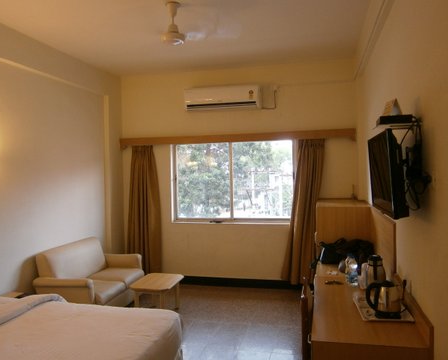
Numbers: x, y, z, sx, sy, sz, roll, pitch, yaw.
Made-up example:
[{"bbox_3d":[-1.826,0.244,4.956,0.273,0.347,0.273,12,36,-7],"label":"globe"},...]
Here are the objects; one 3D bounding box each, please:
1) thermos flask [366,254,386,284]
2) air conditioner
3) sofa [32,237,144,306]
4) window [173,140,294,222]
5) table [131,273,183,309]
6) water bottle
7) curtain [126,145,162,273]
[{"bbox_3d":[1.005,0.609,2.362,0.120,0.237,0.125,0,2,25],"label":"thermos flask"},{"bbox_3d":[-0.008,-1.082,4.782,0.995,0.263,0.200,-1,2,15],"label":"air conditioner"},{"bbox_3d":[-1.410,1.123,3.947,0.784,0.800,1.248,-1,2,15],"label":"sofa"},{"bbox_3d":[0.099,0.029,4.925,1.720,1.130,0.120,-1,2,15],"label":"window"},{"bbox_3d":[-0.753,1.316,4.019,0.477,0.384,0.496,-1,2,15],"label":"table"},{"bbox_3d":[0.885,0.624,2.508,0.078,0.214,0.078,-1,2,15],"label":"water bottle"},{"bbox_3d":[-1.124,0.437,5.128,0.580,1.875,0.140,-1,2,15],"label":"curtain"}]

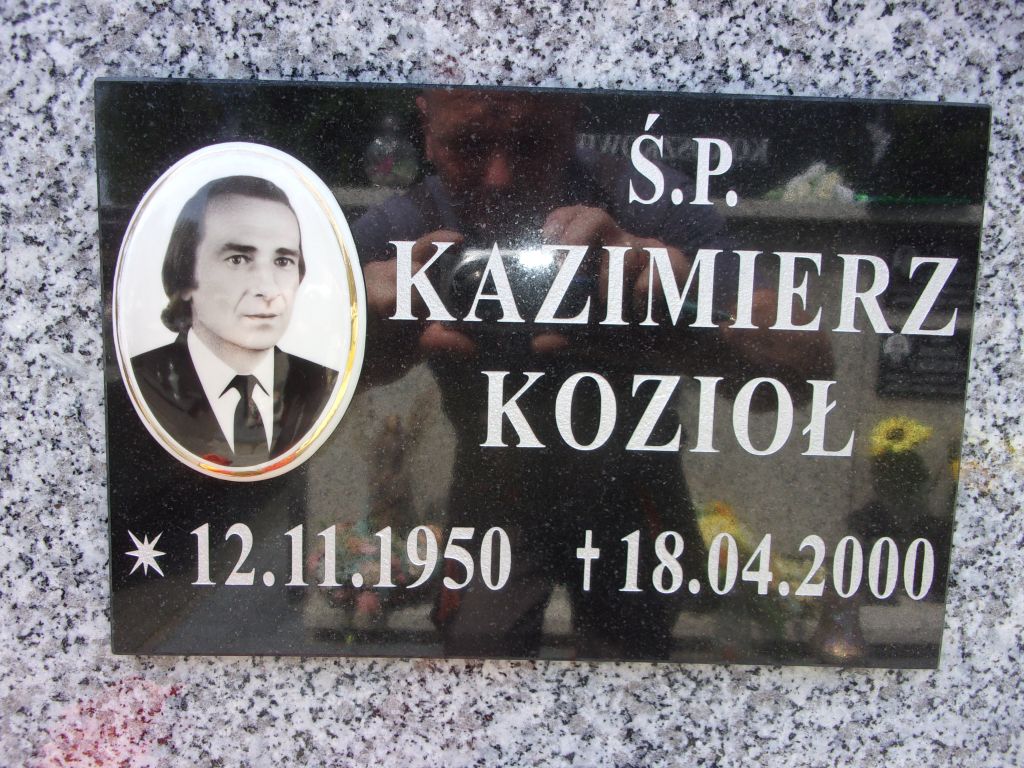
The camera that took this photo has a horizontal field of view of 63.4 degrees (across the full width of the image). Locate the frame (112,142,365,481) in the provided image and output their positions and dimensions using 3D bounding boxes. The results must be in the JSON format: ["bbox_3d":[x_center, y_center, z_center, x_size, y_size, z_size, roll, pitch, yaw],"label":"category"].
[{"bbox_3d":[-0.093,-0.023,0.282,0.087,0.117,0.010,4,7,-1],"label":"frame"}]

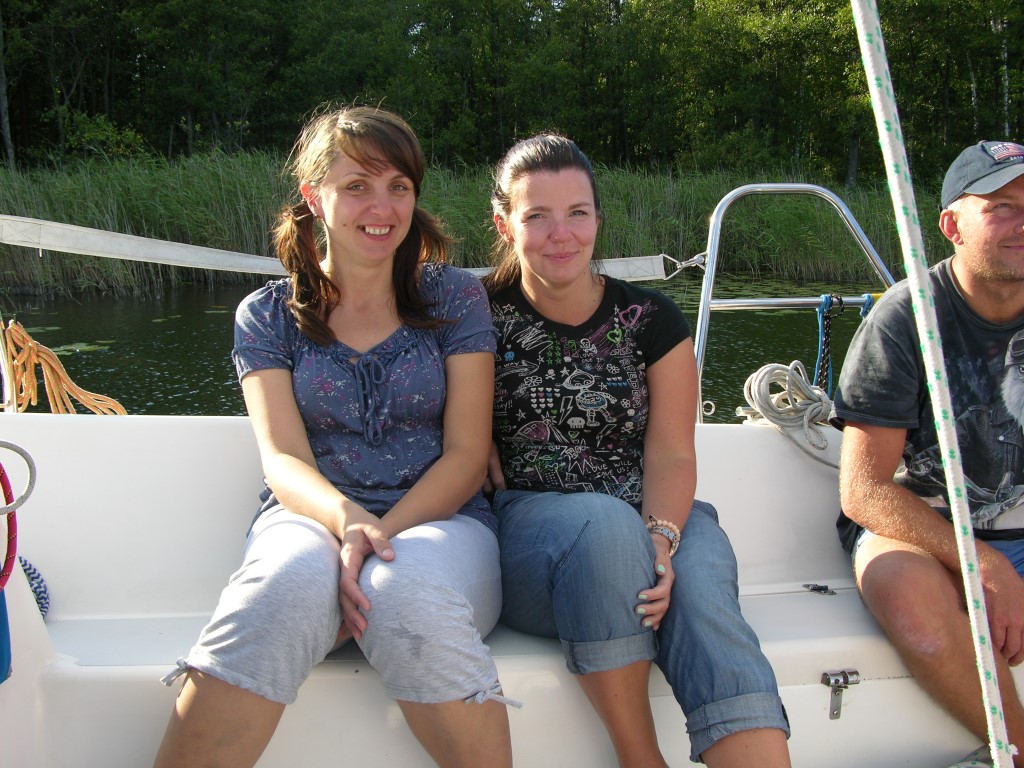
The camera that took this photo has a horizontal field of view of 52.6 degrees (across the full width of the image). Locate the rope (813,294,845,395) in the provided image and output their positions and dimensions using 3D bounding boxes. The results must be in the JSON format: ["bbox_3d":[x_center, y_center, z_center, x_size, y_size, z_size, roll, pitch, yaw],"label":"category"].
[{"bbox_3d":[0.648,-0.077,2.120,0.065,0.210,0.065,-2,9,0],"label":"rope"}]

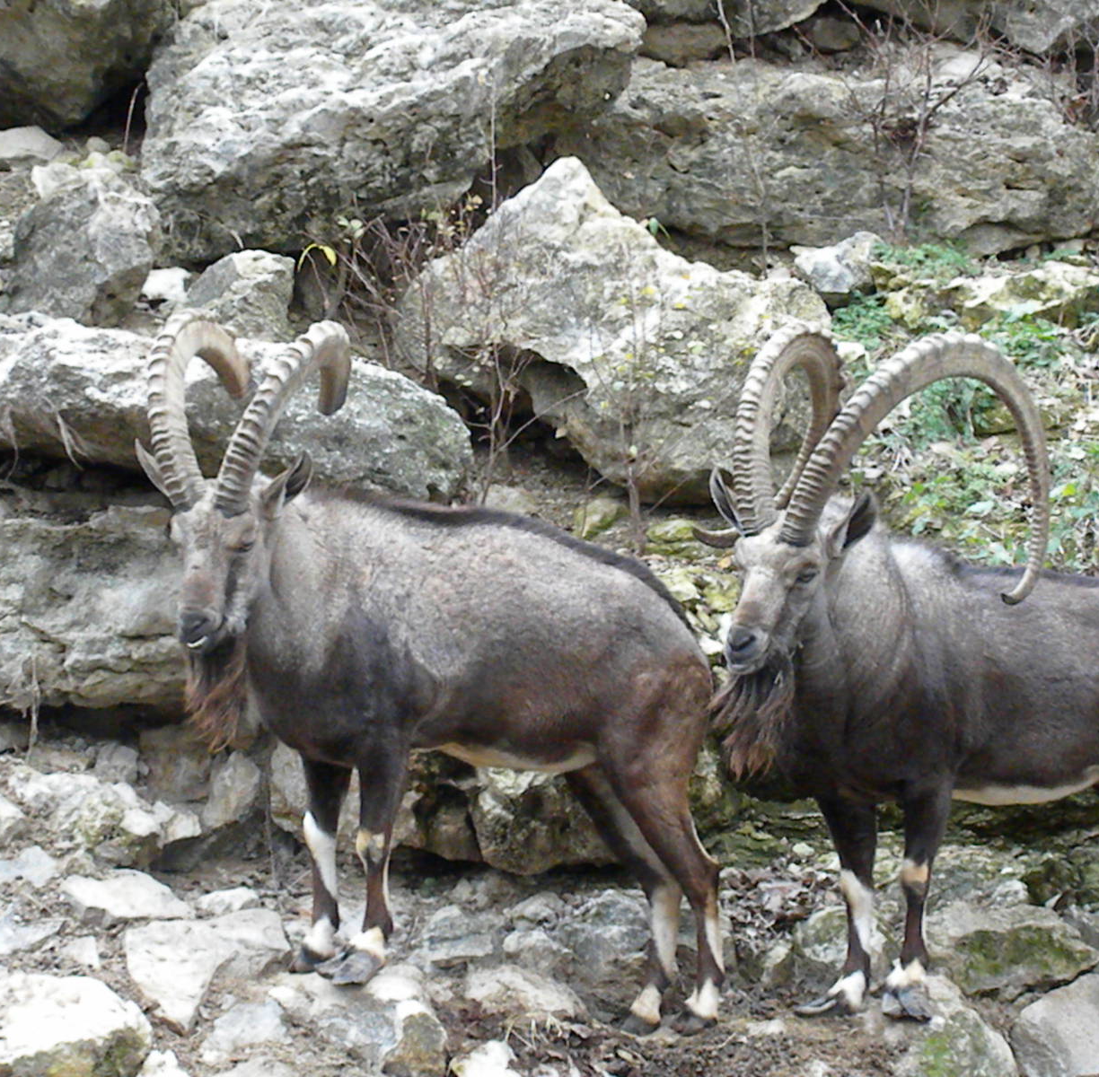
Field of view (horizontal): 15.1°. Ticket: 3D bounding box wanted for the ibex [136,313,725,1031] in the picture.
[{"bbox_3d":[-0.203,0.225,7.200,1.040,1.210,0.420,-3,7,-29],"label":"ibex"}]

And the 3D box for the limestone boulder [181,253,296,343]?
[{"bbox_3d":[-0.651,-0.502,8.700,0.240,0.200,0.220,0,6,0],"label":"limestone boulder"}]

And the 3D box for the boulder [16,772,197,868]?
[{"bbox_3d":[-0.811,0.513,7.600,0.340,0.170,0.260,0,6,0],"label":"boulder"}]

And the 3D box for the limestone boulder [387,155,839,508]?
[{"bbox_3d":[0.129,-0.427,8.600,0.880,0.660,0.600,0,6,0],"label":"limestone boulder"}]

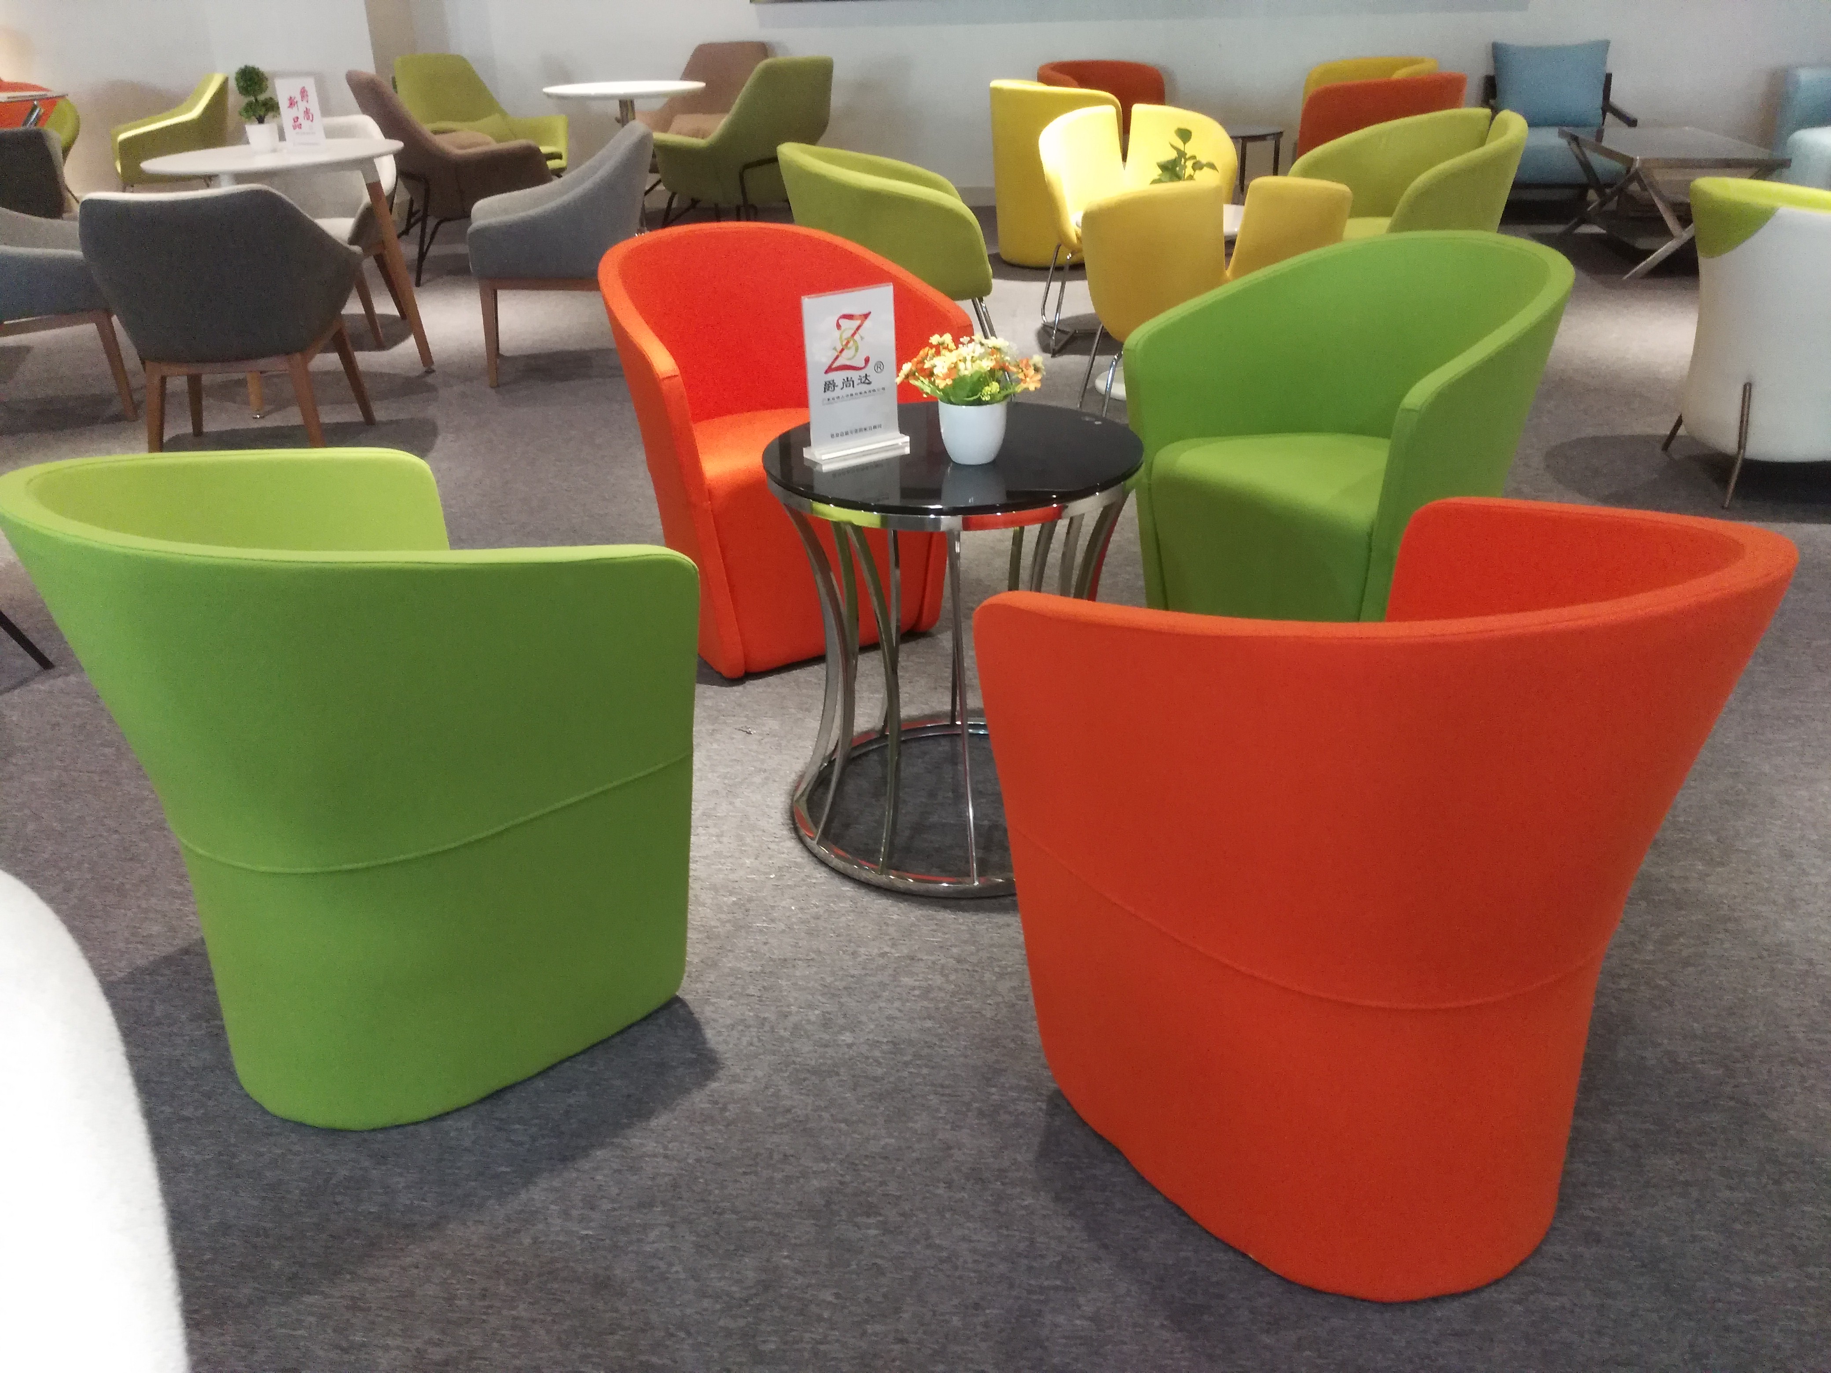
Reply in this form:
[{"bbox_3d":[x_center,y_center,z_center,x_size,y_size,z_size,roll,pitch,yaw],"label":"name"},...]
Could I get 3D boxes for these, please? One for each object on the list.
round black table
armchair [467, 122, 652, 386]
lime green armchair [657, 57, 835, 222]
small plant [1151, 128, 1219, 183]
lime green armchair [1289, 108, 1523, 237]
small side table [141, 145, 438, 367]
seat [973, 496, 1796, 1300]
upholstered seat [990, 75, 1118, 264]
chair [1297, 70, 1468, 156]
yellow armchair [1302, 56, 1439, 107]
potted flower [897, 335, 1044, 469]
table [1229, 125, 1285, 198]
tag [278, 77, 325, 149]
[{"bbox_3d":[0.061,-0.072,2.200,0.527,0.580,0.527,-1,25,1],"label":"round black table"},{"bbox_3d":[-1.181,-1.499,5.126,0.610,0.775,0.620,-4,25,-5],"label":"armchair"},{"bbox_3d":[-0.827,-2.470,6.959,0.710,0.860,0.670,21,34,38],"label":"lime green armchair"},{"bbox_3d":[0.823,-1.575,4.593,0.210,0.280,0.210,-2,25,0],"label":"small plant"},{"bbox_3d":[1.690,-1.572,5.118,0.630,0.770,0.670,-13,28,-23],"label":"lime green armchair"},{"bbox_3d":[-2.070,-1.384,4.953,0.805,0.745,0.805,-2,26,0],"label":"small side table"},{"bbox_3d":[0.486,0.168,1.520,0.630,0.760,0.600,-13,28,-23],"label":"seat"},{"bbox_3d":[0.602,-2.429,6.995,0.600,0.770,0.660,-8,26,-13],"label":"upholstered seat"},{"bbox_3d":[2.121,-2.351,6.739,0.660,0.770,0.610,-14,28,-24],"label":"chair"},{"bbox_3d":[2.304,-2.807,7.613,0.600,0.755,0.640,-24,33,-39],"label":"yellow armchair"},{"bbox_3d":[0.078,-0.403,2.069,0.200,0.170,0.195,-2,26,0],"label":"potted flower"},{"bbox_3d":[1.401,-2.285,6.832,0.560,0.500,0.560,-2,26,0],"label":"table"},{"bbox_3d":[-1.942,-1.805,4.683,0.118,0.215,0.050,-10,27,-17],"label":"tag"}]

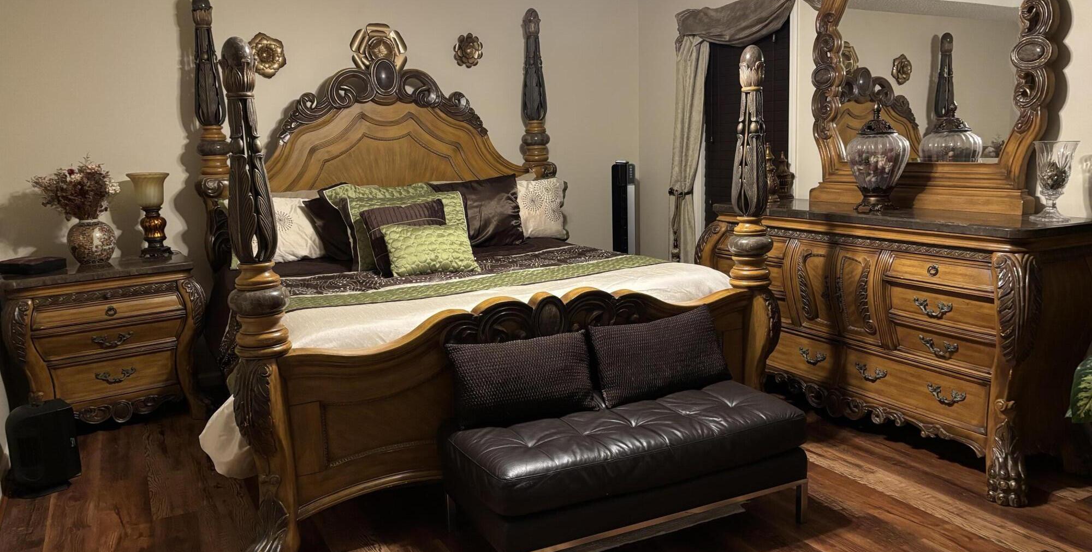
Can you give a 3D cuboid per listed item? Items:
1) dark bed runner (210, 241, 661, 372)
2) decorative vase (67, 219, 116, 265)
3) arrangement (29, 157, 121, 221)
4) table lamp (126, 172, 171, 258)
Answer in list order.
[{"bbox_3d":[-0.499,0.136,4.125,2.170,0.360,0.970,-6,10,-24],"label":"dark bed runner"},{"bbox_3d":[-2.387,-0.184,4.307,0.227,0.236,0.227,-7,11,-27],"label":"decorative vase"},{"bbox_3d":[-2.469,-0.459,4.304,0.430,0.340,0.360,-8,11,-28],"label":"arrangement"},{"bbox_3d":[-2.197,-0.340,4.566,0.220,0.475,0.220,-8,11,-28],"label":"table lamp"}]

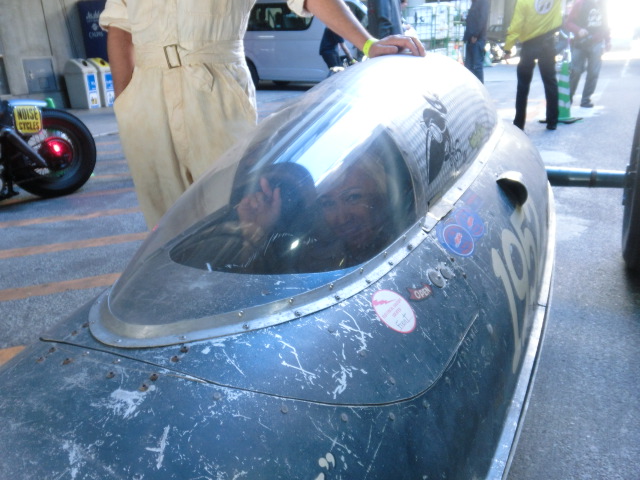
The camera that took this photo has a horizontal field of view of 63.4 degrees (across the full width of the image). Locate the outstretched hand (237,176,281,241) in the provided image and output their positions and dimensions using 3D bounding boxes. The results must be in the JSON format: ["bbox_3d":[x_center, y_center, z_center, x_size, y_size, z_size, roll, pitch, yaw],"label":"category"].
[{"bbox_3d":[-0.124,-0.065,1.060,0.090,0.125,0.070,1,20,14],"label":"outstretched hand"}]

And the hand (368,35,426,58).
[{"bbox_3d":[0.225,-0.561,1.500,0.165,0.075,0.100,-6,20,-6],"label":"hand"}]

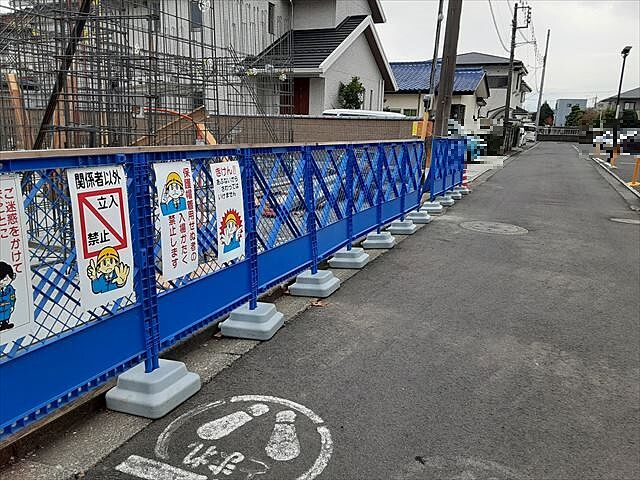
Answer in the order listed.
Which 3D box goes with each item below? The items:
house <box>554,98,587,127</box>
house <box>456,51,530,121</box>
[{"bbox_3d":[50.991,-24.689,102.039,5.600,7.427,6.500,6,14,24],"label":"house"},{"bbox_3d":[11.947,-11.061,40.083,8.000,7.400,8.500,6,14,24],"label":"house"}]

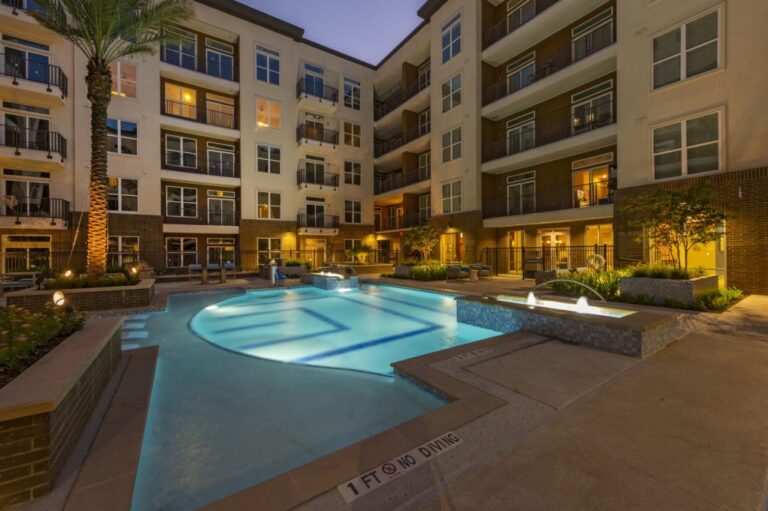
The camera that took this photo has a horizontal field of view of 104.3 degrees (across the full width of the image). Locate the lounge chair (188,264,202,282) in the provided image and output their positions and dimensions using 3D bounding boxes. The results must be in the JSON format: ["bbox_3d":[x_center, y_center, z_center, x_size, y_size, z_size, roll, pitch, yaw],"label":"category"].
[{"bbox_3d":[-10.000,0.970,15.900,0.700,0.960,1.000,-1,1,-34],"label":"lounge chair"}]

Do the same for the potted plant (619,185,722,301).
[{"bbox_3d":[9.239,-0.402,9.535,2.700,3.400,2.050,-1,1,-34],"label":"potted plant"}]

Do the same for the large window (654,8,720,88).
[{"bbox_3d":[10.883,-7.350,10.804,0.120,1.950,1.710,-1,1,-34],"label":"large window"}]

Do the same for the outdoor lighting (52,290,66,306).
[{"bbox_3d":[-3.720,0.500,3.450,0.160,0.190,0.180,0,1,3],"label":"outdoor lighting"}]

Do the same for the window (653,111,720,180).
[{"bbox_3d":[10.883,-3.880,10.804,0.120,1.950,1.710,-1,1,-34],"label":"window"}]

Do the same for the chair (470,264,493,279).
[{"bbox_3d":[5.560,0.890,17.150,0.820,0.800,0.800,-1,1,-34],"label":"chair"}]

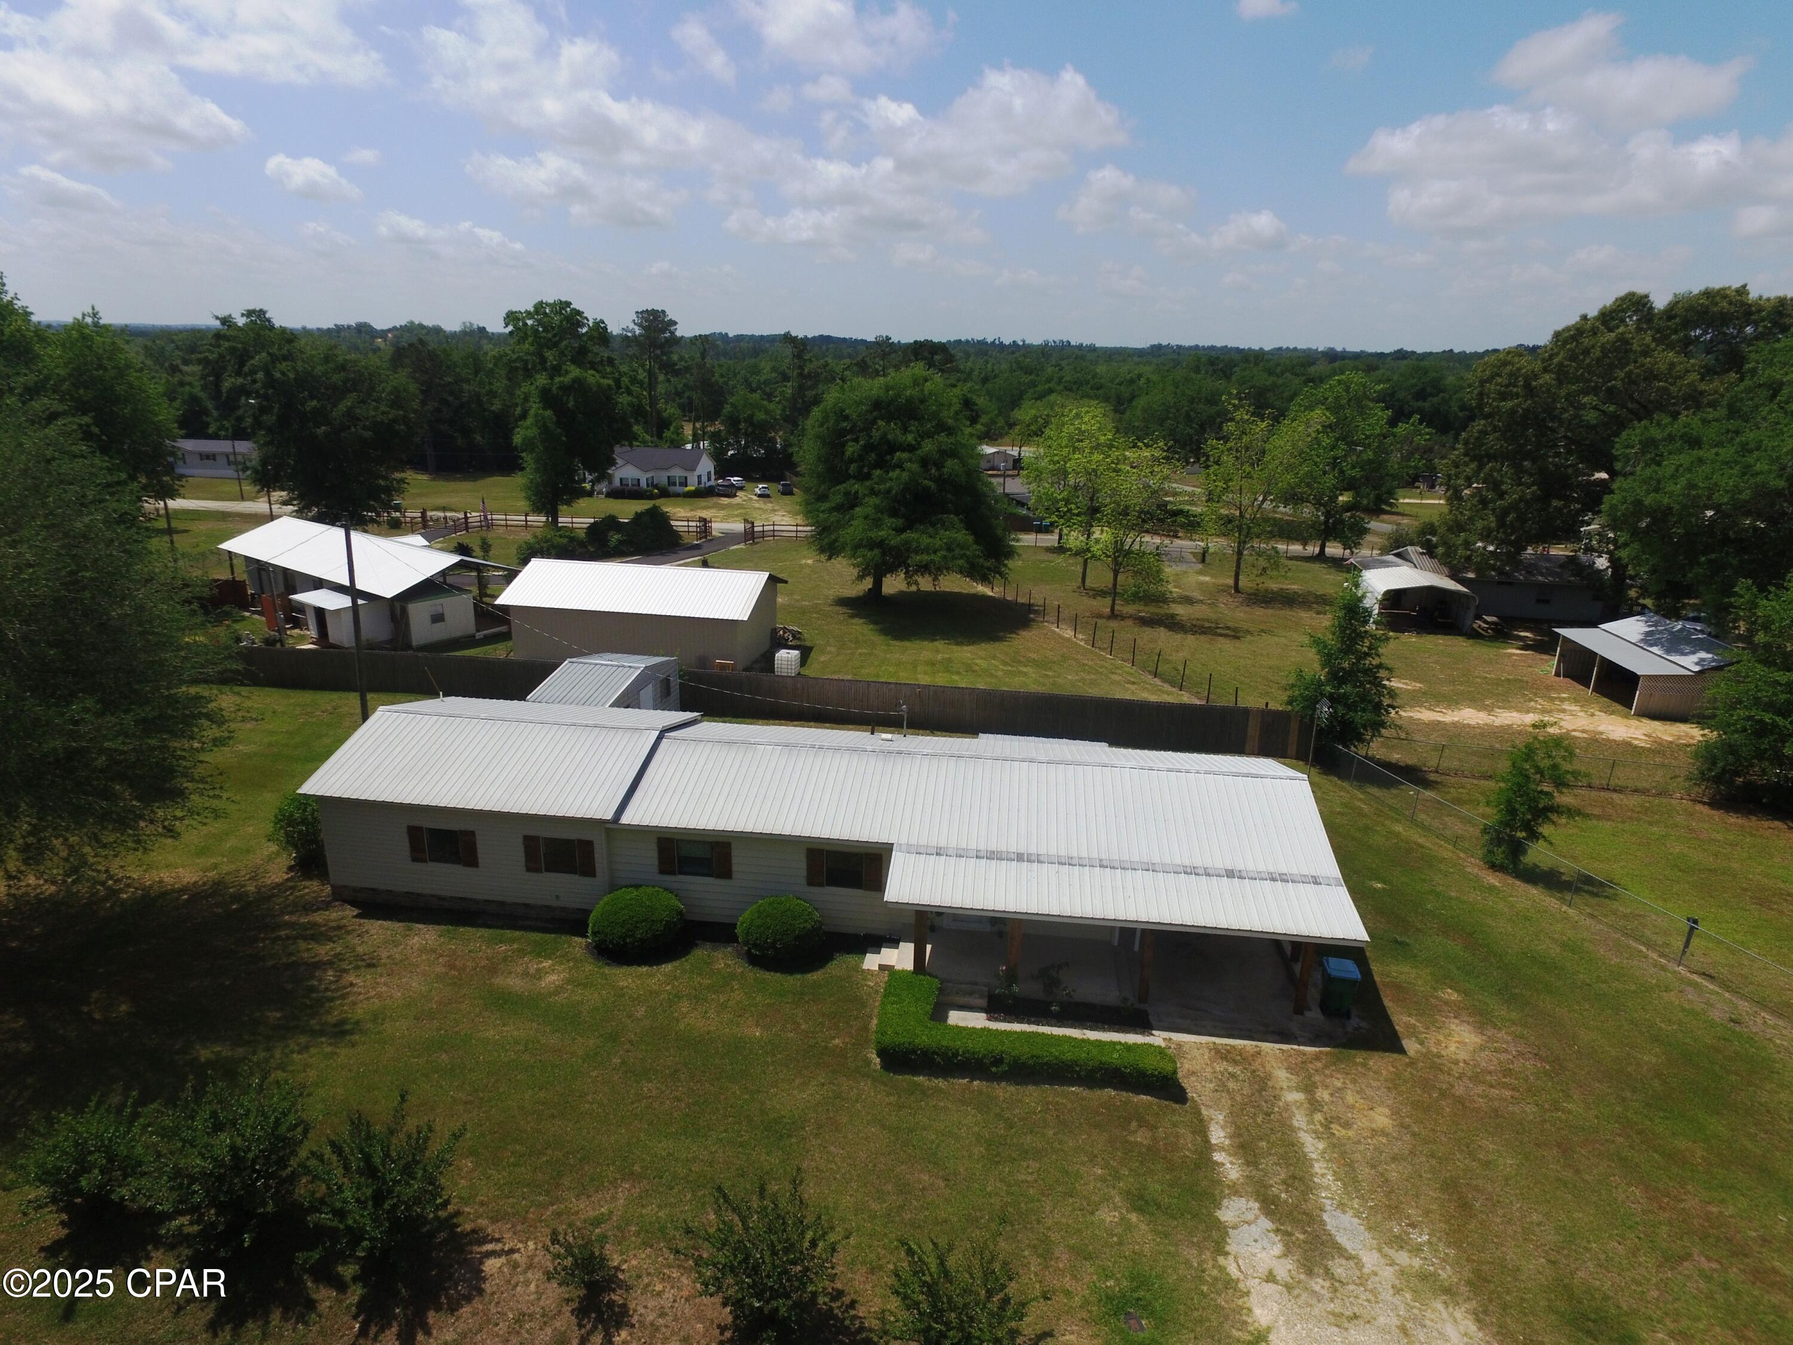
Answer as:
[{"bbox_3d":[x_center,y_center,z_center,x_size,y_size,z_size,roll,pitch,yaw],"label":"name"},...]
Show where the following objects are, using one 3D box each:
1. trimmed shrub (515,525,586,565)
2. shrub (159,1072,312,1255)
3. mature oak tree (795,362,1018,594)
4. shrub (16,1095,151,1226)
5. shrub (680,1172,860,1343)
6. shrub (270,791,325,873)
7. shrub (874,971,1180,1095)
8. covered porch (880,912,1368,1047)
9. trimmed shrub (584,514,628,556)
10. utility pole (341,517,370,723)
[{"bbox_3d":[-26.160,-9.794,78.322,5.313,2.560,5.313,4,18,6],"label":"trimmed shrub"},{"bbox_3d":[-10.118,7.589,15.904,2.100,2.700,2.100,1,18,0],"label":"shrub"},{"bbox_3d":[0.576,-11.732,65.475,13.281,14.367,13.281,4,18,6],"label":"mature oak tree"},{"bbox_3d":[-12.822,7.713,16.486,1.850,2.000,1.850,1,18,0],"label":"shrub"},{"bbox_3d":[-1.810,8.141,14.684,2.250,2.050,2.250,4,18,6],"label":"shrub"},{"bbox_3d":[-15.798,4.295,27.435,1.600,2.200,1.600,1,18,0],"label":"shrub"},{"bbox_3d":[2.661,7.289,21.175,5.800,0.640,2.750,3,18,5],"label":"shrub"},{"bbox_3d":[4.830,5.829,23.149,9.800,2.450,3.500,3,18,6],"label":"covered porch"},{"bbox_3d":[-22.819,-10.884,81.520,3.391,3.040,3.391,4,18,6],"label":"trimmed shrub"},{"bbox_3d":[-19.955,-1.704,38.357,0.320,7.957,0.320,4,16,-1],"label":"utility pole"}]

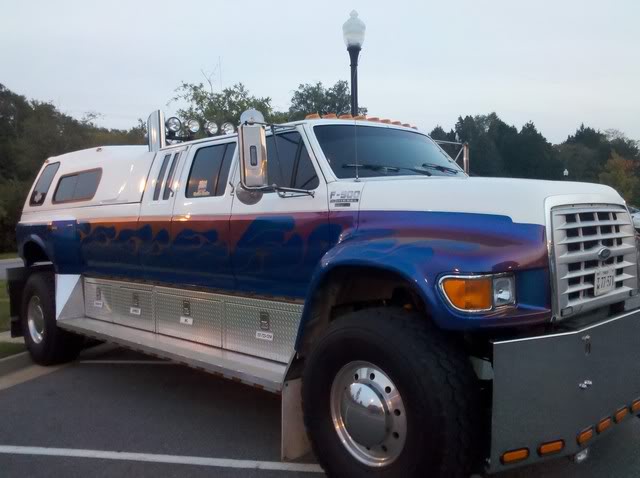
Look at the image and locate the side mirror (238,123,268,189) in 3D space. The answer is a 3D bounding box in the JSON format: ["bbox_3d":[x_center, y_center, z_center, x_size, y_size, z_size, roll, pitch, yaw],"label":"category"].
[{"bbox_3d":[-0.430,-0.533,3.580,0.178,0.410,0.085,-3,1,-9],"label":"side mirror"}]

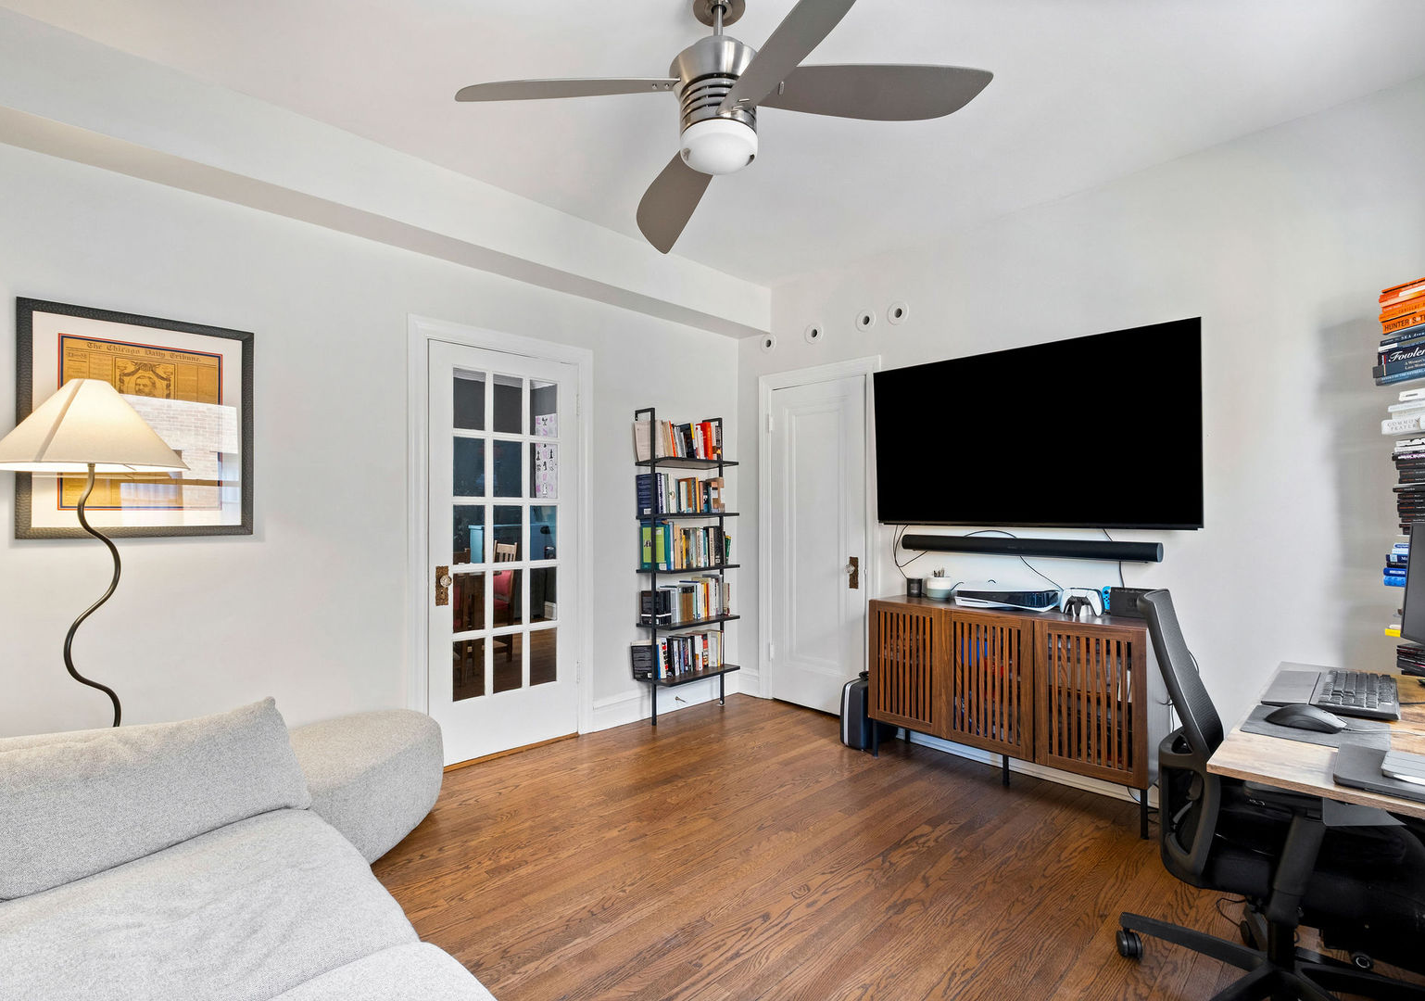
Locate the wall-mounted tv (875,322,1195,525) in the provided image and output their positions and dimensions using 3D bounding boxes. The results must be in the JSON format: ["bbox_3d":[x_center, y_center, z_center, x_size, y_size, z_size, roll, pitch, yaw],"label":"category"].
[{"bbox_3d":[1.434,-0.297,2.989,0.048,0.826,1.446,-3,2,-44],"label":"wall-mounted tv"}]

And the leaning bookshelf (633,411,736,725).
[{"bbox_3d":[-0.145,0.386,3.861,0.593,1.849,0.317,1,-1,-44],"label":"leaning bookshelf"}]

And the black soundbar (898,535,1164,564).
[{"bbox_3d":[1.442,0.225,2.974,0.116,0.087,1.139,1,-1,-44],"label":"black soundbar"}]

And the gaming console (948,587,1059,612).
[{"bbox_3d":[1.377,0.462,2.916,0.259,0.104,0.389,1,-1,-44],"label":"gaming console"}]

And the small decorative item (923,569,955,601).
[{"bbox_3d":[1.176,0.435,3.242,0.122,0.161,0.122,1,-1,-44],"label":"small decorative item"}]

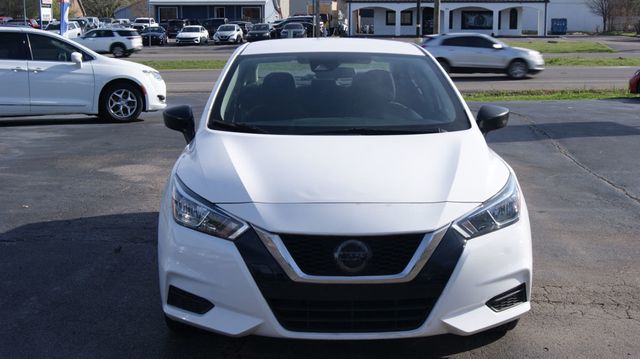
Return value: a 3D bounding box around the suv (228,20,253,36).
[{"bbox_3d":[-7.076,-13.352,78.500,1.870,1.620,4.600,0,9,1],"label":"suv"}]

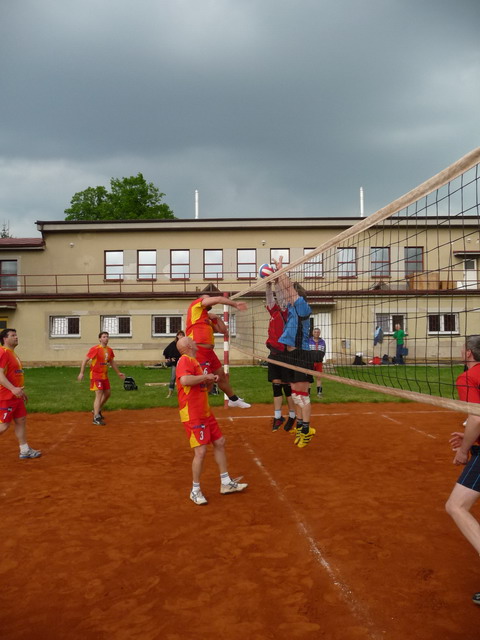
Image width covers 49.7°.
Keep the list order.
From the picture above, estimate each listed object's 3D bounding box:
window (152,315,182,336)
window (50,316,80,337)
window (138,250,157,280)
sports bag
[{"bbox_3d":[-3.256,0.271,23.350,1.380,0.970,0.150,0,-1,2],"label":"window"},{"bbox_3d":[-8.014,0.317,23.776,1.396,0.974,0.150,0,-2,1],"label":"window"},{"bbox_3d":[-4.736,-2.803,26.504,0.983,1.561,0.150,0,-2,1],"label":"window"},{"bbox_3d":[-3.300,1.923,15.600,0.410,0.410,0.280,0,-2,-14],"label":"sports bag"}]

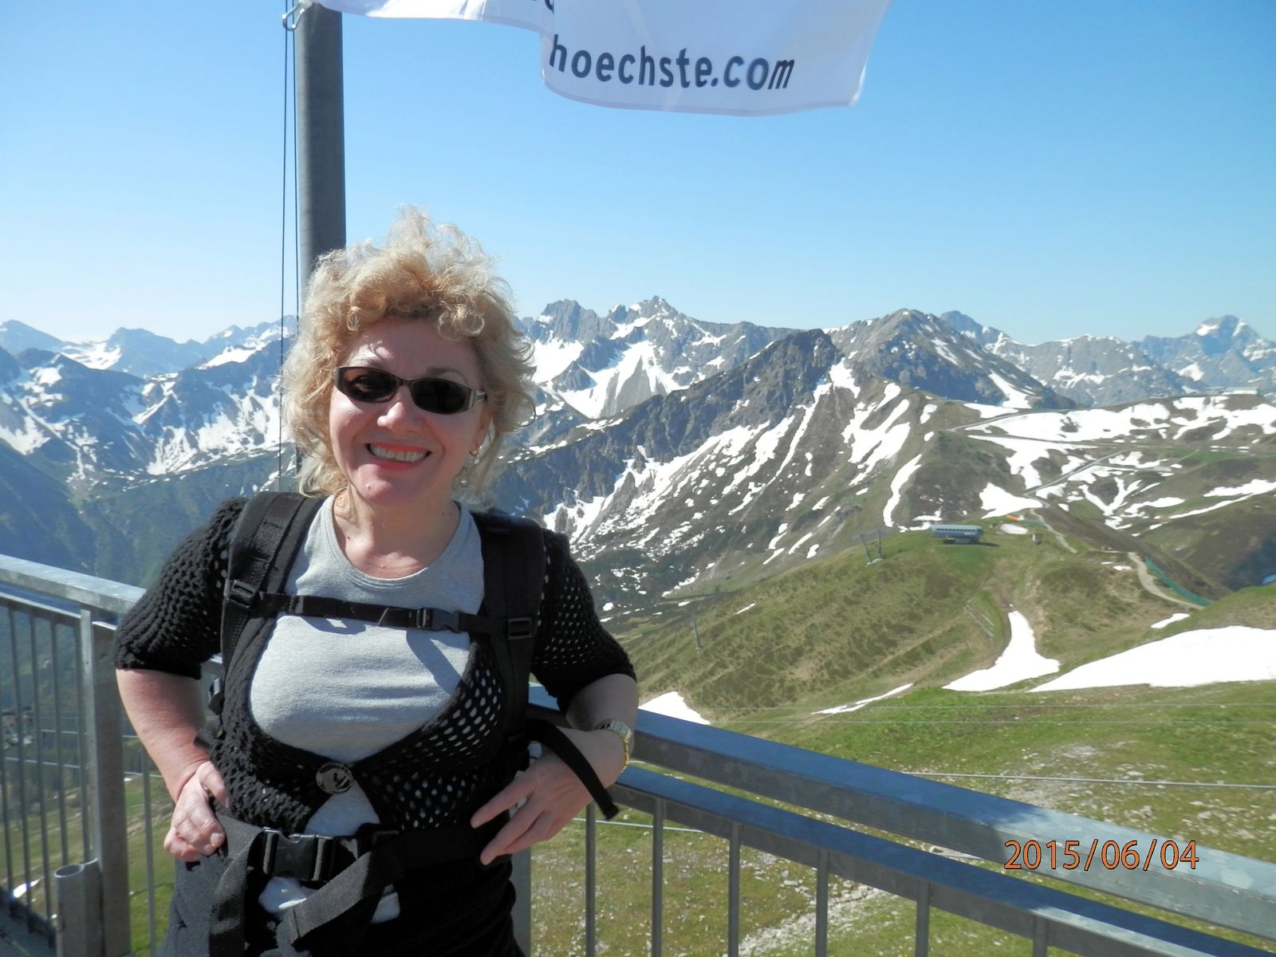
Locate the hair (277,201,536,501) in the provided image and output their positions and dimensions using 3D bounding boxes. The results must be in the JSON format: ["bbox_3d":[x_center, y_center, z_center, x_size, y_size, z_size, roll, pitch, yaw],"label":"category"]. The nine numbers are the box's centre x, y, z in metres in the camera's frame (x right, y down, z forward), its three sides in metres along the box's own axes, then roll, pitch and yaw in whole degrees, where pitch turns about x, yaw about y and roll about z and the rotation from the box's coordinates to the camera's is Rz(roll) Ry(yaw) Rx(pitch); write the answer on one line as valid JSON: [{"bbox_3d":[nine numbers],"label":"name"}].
[{"bbox_3d":[-0.242,-0.134,0.990,0.255,0.300,0.245,6,5,-1],"label":"hair"}]

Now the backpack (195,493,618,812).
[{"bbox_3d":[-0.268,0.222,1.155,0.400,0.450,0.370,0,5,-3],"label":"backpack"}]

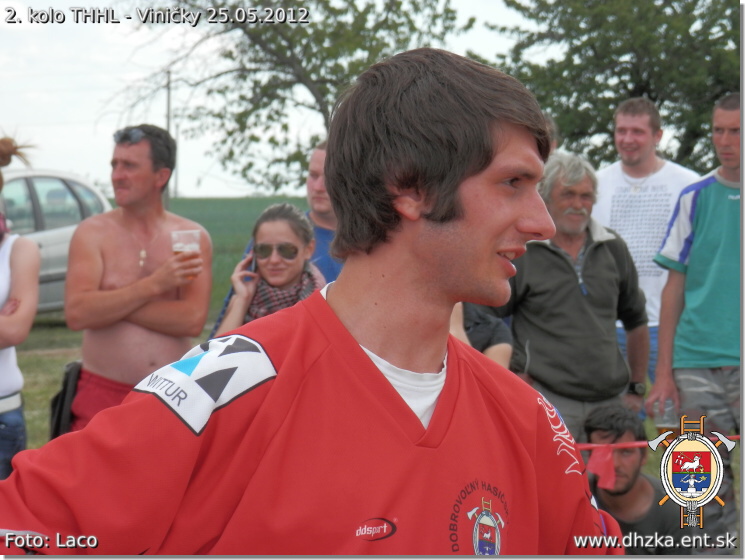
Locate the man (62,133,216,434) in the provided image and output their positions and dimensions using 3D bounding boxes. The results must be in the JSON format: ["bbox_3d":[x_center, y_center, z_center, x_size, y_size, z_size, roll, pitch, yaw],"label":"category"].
[{"bbox_3d":[-0.704,0.400,10.620,0.480,1.740,0.360,0,1,1],"label":"man"}]

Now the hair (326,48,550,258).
[{"bbox_3d":[0.064,-0.123,3.430,0.215,0.205,0.190,0,1,10],"label":"hair"}]

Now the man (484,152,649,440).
[{"bbox_3d":[0.609,0.441,10.920,0.520,1.680,0.340,0,1,-10],"label":"man"}]

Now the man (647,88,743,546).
[{"bbox_3d":[1.140,0.312,11.021,0.540,1.800,0.340,0,1,7],"label":"man"}]

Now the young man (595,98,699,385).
[{"bbox_3d":[0.941,0.274,12.121,0.520,1.800,0.330,0,1,10],"label":"young man"}]

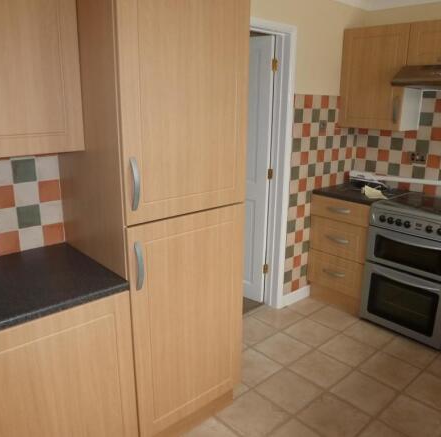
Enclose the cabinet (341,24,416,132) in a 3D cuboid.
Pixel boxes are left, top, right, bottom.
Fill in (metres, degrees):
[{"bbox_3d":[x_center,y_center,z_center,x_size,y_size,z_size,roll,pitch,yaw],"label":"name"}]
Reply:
[{"bbox_3d":[1.229,-1.040,3.079,0.318,0.705,0.496,-14,21,-41],"label":"cabinet"}]

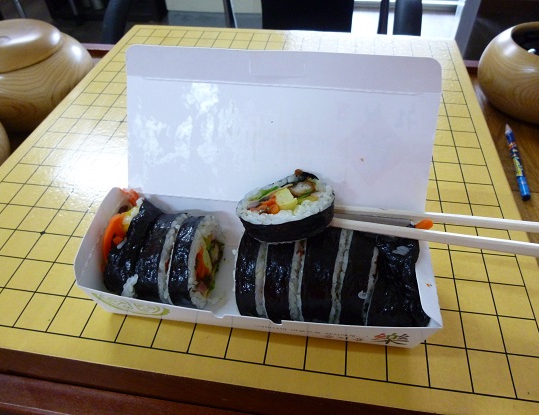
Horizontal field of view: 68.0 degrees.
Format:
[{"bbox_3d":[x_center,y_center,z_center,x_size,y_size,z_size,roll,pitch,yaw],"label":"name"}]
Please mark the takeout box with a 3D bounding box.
[{"bbox_3d":[-0.006,-0.007,0.233,0.198,0.113,0.127,5,47,7],"label":"takeout box"}]

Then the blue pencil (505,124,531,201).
[{"bbox_3d":[0.253,-0.051,0.409,0.007,0.007,0.123,9,47,11],"label":"blue pencil"}]

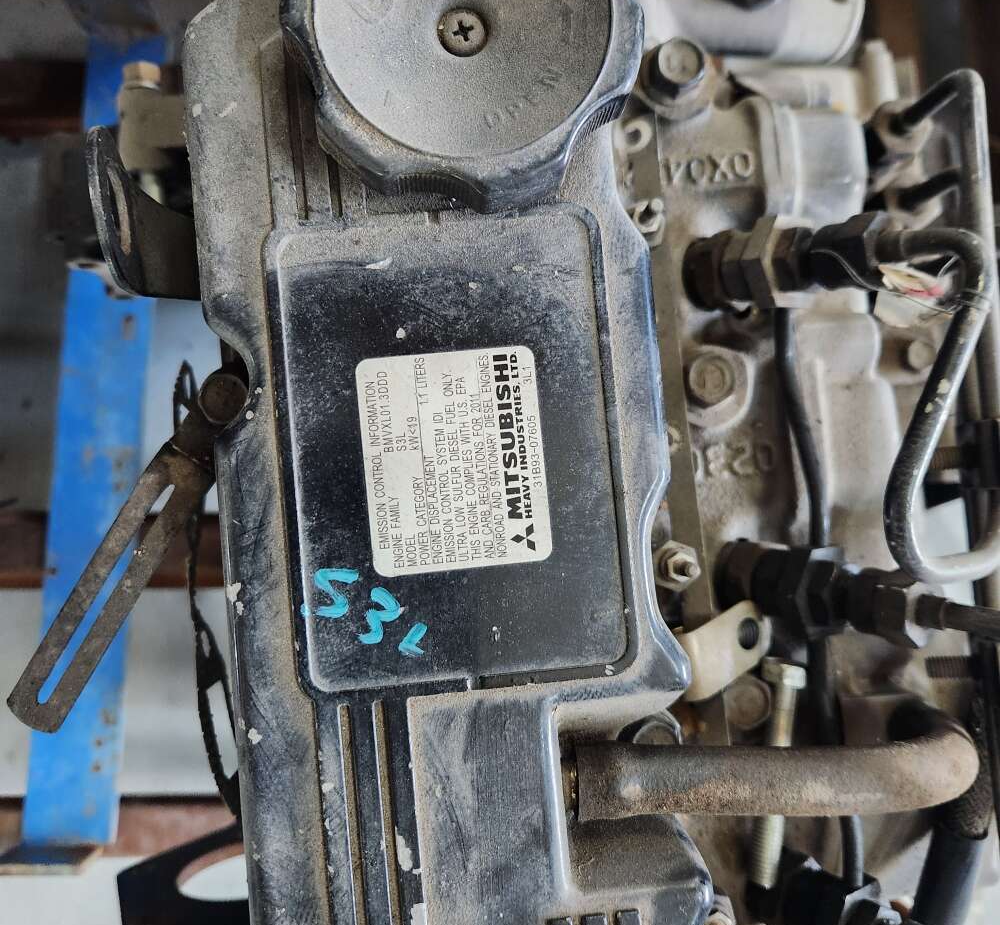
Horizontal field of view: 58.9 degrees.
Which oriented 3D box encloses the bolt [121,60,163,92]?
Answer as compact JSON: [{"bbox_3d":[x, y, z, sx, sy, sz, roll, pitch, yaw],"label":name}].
[{"bbox_3d":[-0.123,-0.133,0.305,0.013,0.013,0.011,-2,88,0],"label":"bolt"}]

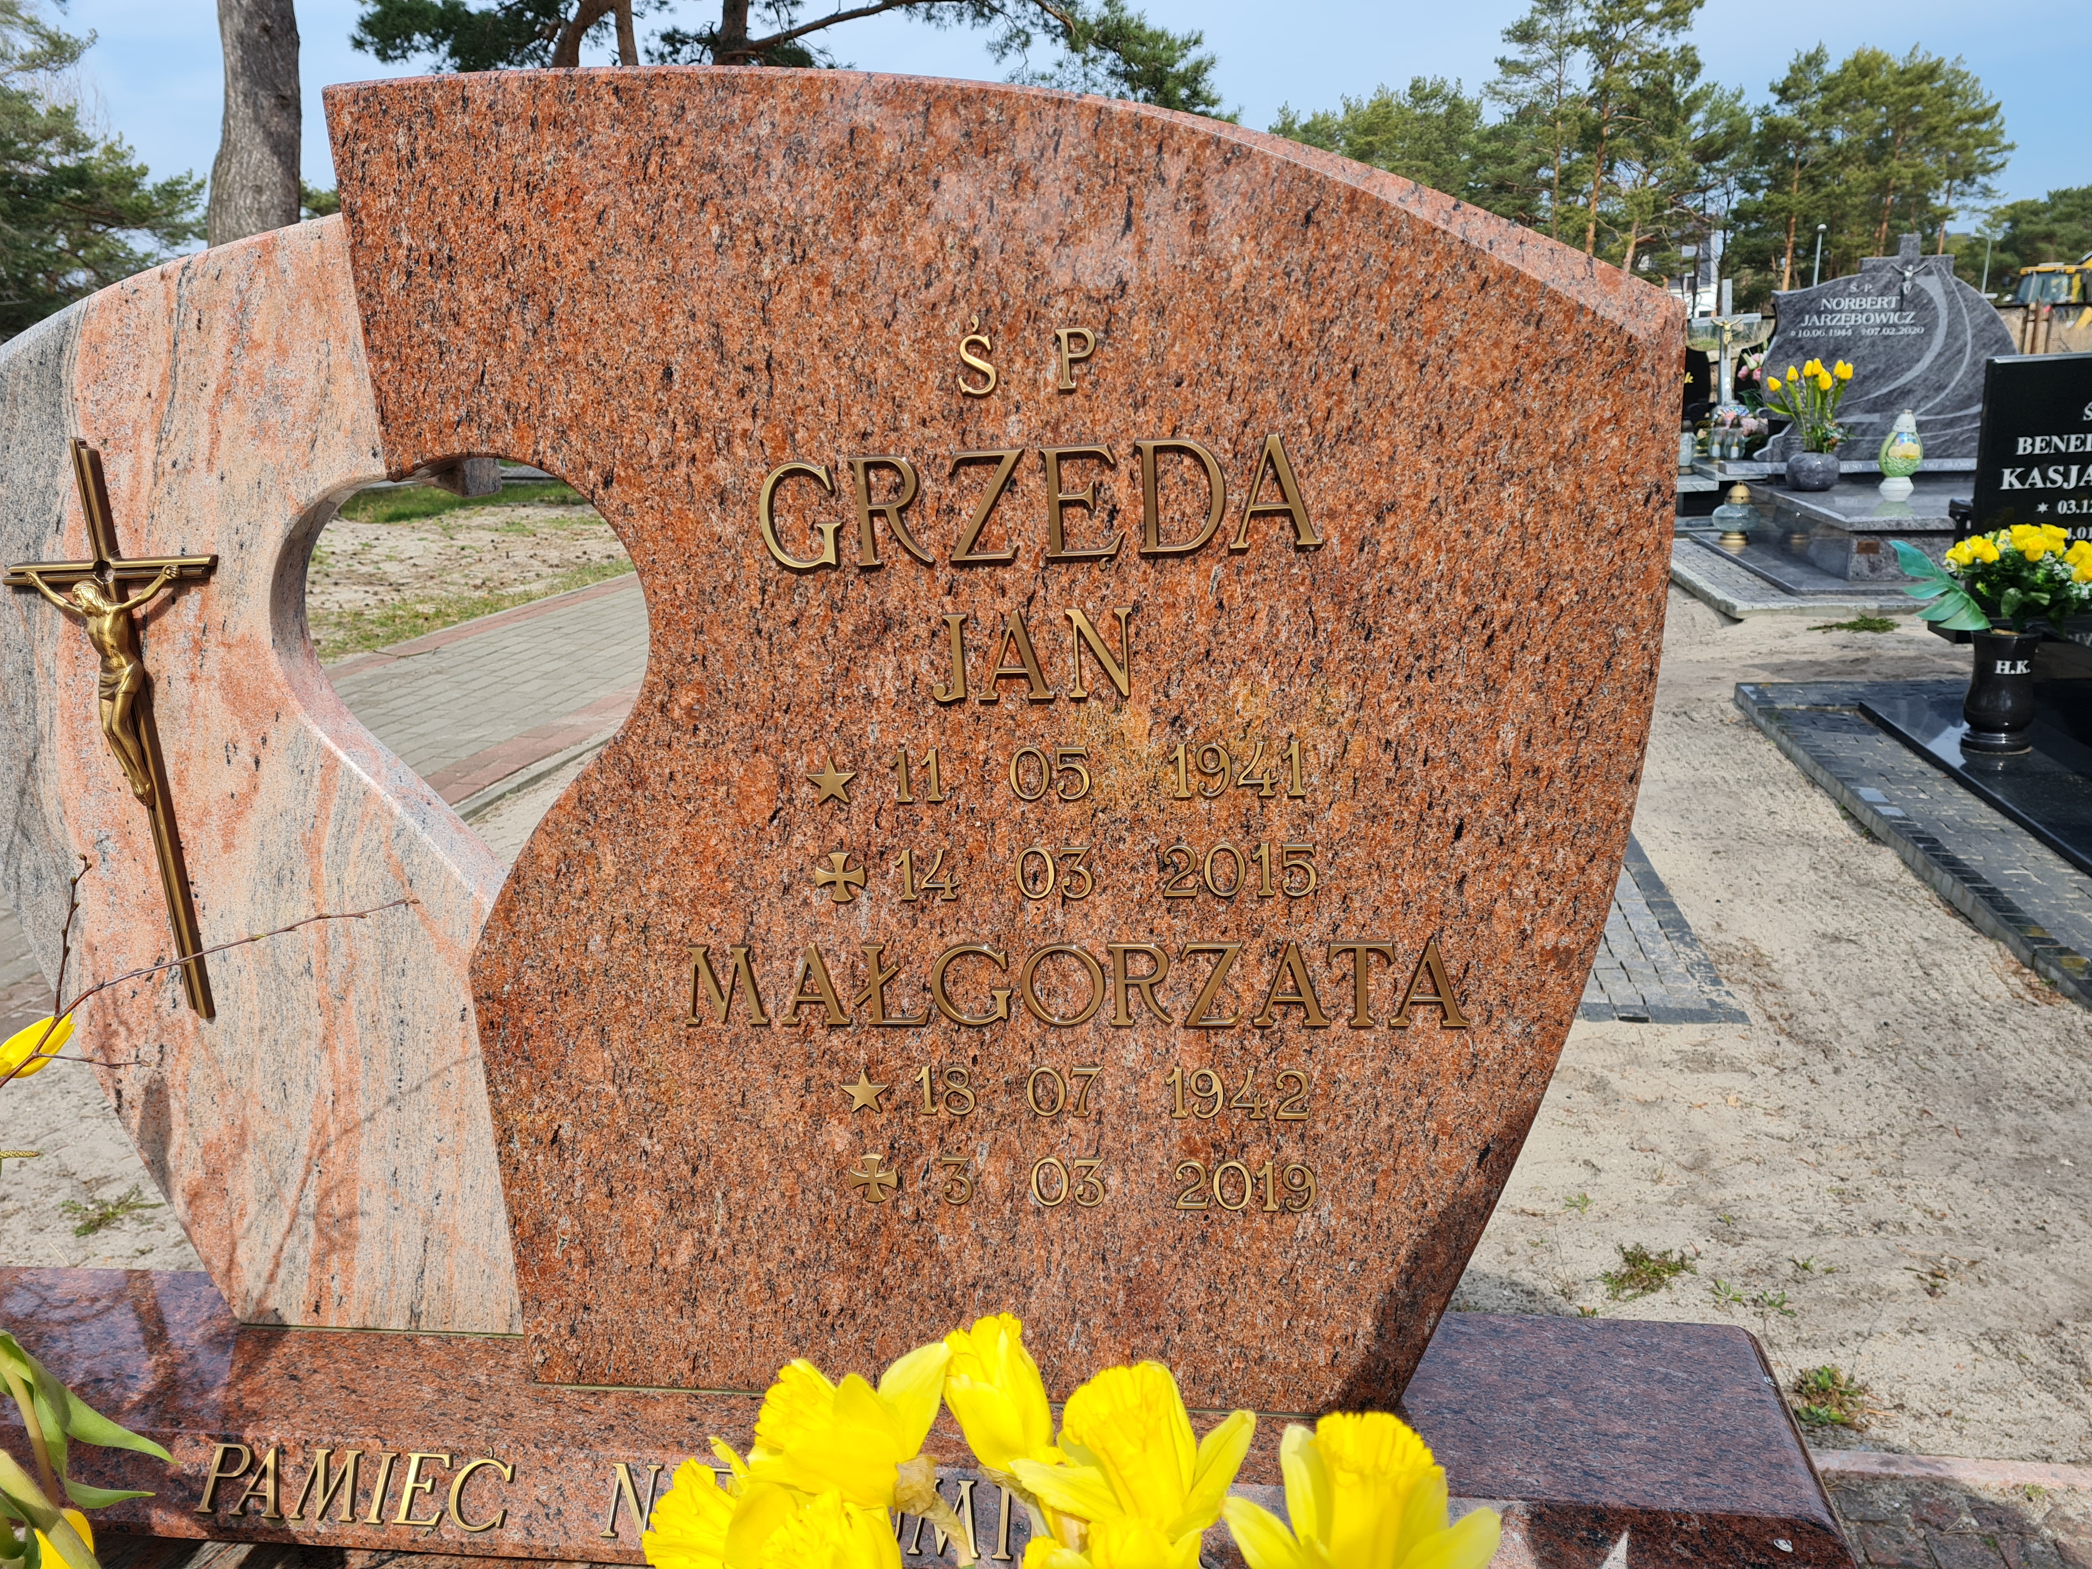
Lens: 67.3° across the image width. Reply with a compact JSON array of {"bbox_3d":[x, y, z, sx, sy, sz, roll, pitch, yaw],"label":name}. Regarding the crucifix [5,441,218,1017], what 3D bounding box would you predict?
[{"bbox_3d":[-0.573,-0.023,0.990,0.150,0.381,0.048,-1,16,9],"label":"crucifix"}]

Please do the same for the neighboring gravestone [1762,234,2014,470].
[{"bbox_3d":[3.340,-1.744,6.257,0.950,0.840,0.110,-1,16,9],"label":"neighboring gravestone"}]

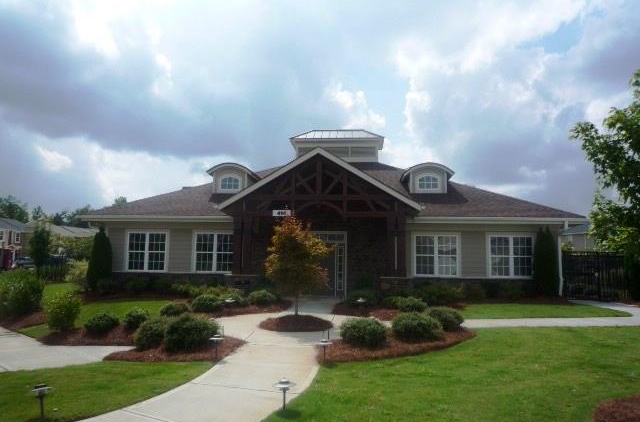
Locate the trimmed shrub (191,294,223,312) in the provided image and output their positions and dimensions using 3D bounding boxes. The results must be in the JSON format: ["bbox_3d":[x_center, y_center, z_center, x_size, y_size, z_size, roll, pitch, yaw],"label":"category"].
[{"bbox_3d":[-3.049,2.462,12.454,0.861,0.472,0.818,0,-5,5],"label":"trimmed shrub"}]

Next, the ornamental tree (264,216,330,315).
[{"bbox_3d":[-0.480,1.323,11.285,1.596,2.418,1.596,0,-5,5],"label":"ornamental tree"}]

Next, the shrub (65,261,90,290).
[{"bbox_3d":[-9.927,2.613,19.004,0.947,1.337,0.900,3,-6,-27],"label":"shrub"}]

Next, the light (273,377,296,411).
[{"bbox_3d":[-0.383,1.988,5.028,0.260,0.343,0.260,0,-5,5],"label":"light"}]

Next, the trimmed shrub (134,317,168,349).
[{"bbox_3d":[-2.723,1.992,7.642,0.659,0.504,0.626,0,-5,5],"label":"trimmed shrub"}]

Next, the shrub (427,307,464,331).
[{"bbox_3d":[2.727,2.354,10.167,0.871,0.501,0.827,-1,-5,15],"label":"shrub"}]

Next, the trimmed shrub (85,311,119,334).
[{"bbox_3d":[-4.235,2.154,8.997,0.670,0.389,0.637,0,-5,5],"label":"trimmed shrub"}]

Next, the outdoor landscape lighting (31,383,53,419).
[{"bbox_3d":[-2.806,1.923,4.680,0.227,0.343,0.227,0,-5,5],"label":"outdoor landscape lighting"}]

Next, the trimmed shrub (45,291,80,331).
[{"bbox_3d":[-5.328,2.055,9.604,0.618,0.826,0.587,4,-6,-28],"label":"trimmed shrub"}]

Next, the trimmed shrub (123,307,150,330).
[{"bbox_3d":[-3.858,2.264,9.733,0.538,0.433,0.511,3,-6,-21],"label":"trimmed shrub"}]

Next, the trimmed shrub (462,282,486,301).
[{"bbox_3d":[5.608,2.912,16.794,0.870,0.694,0.827,0,-5,5],"label":"trimmed shrub"}]

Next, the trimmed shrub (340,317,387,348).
[{"bbox_3d":[0.757,2.090,8.031,0.797,0.472,0.757,0,-5,5],"label":"trimmed shrub"}]

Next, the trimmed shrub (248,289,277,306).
[{"bbox_3d":[-1.834,2.755,14.807,0.874,0.485,0.830,1,-5,-7],"label":"trimmed shrub"}]

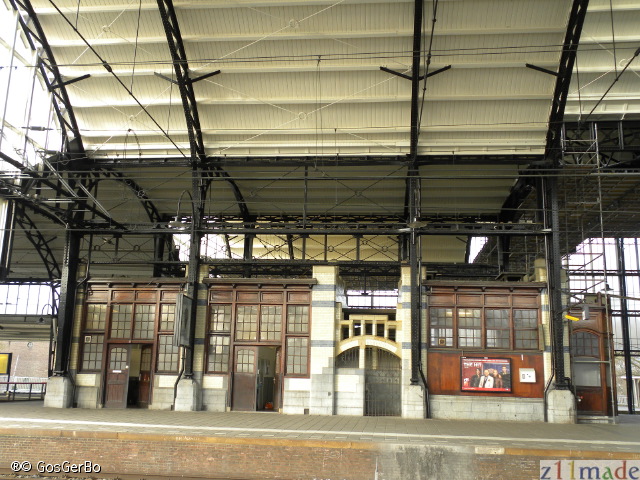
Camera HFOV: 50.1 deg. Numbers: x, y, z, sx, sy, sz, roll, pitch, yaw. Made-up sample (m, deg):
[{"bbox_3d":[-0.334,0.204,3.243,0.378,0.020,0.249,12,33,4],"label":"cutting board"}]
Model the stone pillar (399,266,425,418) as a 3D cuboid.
[{"bbox_3d":[3.484,3.796,25.668,0.898,5.548,0.763,1,-11,6],"label":"stone pillar"}]

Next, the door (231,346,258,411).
[{"bbox_3d":[-2.755,5.119,25.268,0.898,2.379,0.060,0,-11,5],"label":"door"}]

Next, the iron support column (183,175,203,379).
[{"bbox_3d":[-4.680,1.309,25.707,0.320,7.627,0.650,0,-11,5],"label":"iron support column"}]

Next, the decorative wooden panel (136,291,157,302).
[{"bbox_3d":[-6.777,2.221,26.814,0.814,0.439,0.050,1,-11,6],"label":"decorative wooden panel"}]

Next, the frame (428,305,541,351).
[{"bbox_3d":[5.925,3.194,24.721,3.978,1.583,0.180,0,-11,5],"label":"frame"}]

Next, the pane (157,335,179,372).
[{"bbox_3d":[-5.681,4.262,25.651,0.804,1.386,0.050,0,-11,5],"label":"pane"}]

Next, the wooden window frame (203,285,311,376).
[{"bbox_3d":[-2.257,3.382,25.469,3.915,3.369,0.200,0,-11,5],"label":"wooden window frame"}]

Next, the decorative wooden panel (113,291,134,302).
[{"bbox_3d":[-7.709,2.228,26.903,0.913,0.440,0.050,1,-11,6],"label":"decorative wooden panel"}]

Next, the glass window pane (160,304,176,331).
[{"bbox_3d":[-5.643,2.939,25.898,0.776,1.008,0.050,0,-11,5],"label":"glass window pane"}]

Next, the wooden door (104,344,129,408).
[{"bbox_3d":[-7.782,5.256,26.396,0.852,2.414,0.060,1,-11,6],"label":"wooden door"}]

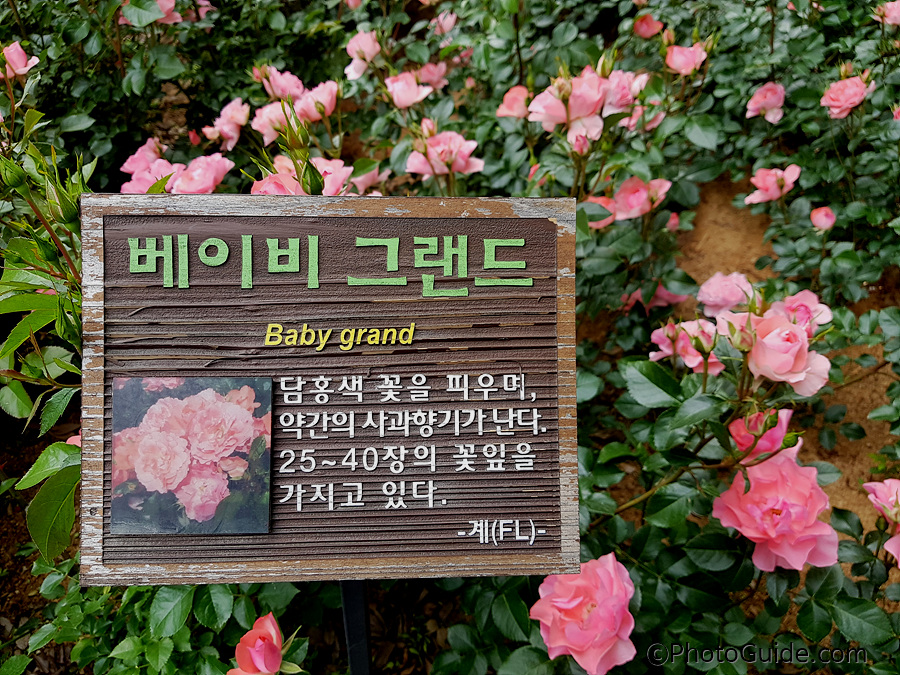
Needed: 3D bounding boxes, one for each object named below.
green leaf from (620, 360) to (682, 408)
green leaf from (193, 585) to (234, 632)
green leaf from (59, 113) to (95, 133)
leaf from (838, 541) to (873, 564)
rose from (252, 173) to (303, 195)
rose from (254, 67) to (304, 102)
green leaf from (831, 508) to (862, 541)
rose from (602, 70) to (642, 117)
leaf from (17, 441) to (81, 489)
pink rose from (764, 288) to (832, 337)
[{"bbox_3d":[0.149,0.035,0.500,0.052,0.012,0.035,38,74,24],"label":"green leaf"},{"bbox_3d":[-0.212,0.242,0.610,0.036,0.010,0.049,-10,59,-21],"label":"green leaf"},{"bbox_3d":[-0.569,-0.328,1.030,0.054,0.013,0.034,0,41,0],"label":"green leaf"},{"bbox_3d":[0.414,0.220,0.690,0.038,0.011,0.025,0,45,0],"label":"leaf"},{"bbox_3d":[-0.152,-0.129,0.600,0.050,0.038,0.050,-9,55,-12],"label":"rose"},{"bbox_3d":[-0.208,-0.307,0.820,0.058,0.042,0.050,-8,56,-11],"label":"rose"},{"bbox_3d":[0.400,0.188,0.680,0.026,0.010,0.038,-27,52,-3],"label":"green leaf"},{"bbox_3d":[0.212,-0.300,0.830,0.052,0.058,0.050,-6,32,-10],"label":"rose"},{"bbox_3d":[-0.313,0.100,0.530,0.062,0.014,0.036,-38,41,-24],"label":"leaf"},{"bbox_3d":[0.351,-0.024,0.680,0.063,0.050,0.052,5,71,7],"label":"pink rose"}]

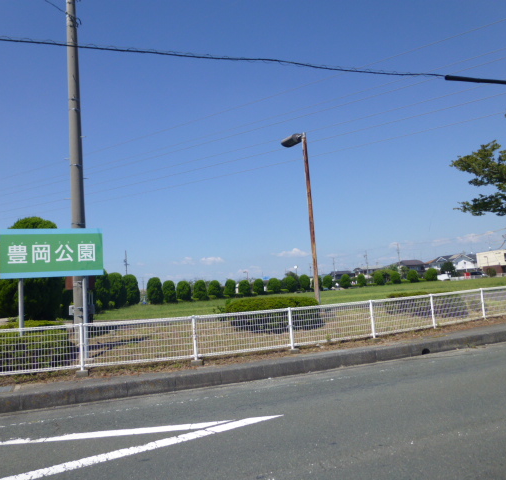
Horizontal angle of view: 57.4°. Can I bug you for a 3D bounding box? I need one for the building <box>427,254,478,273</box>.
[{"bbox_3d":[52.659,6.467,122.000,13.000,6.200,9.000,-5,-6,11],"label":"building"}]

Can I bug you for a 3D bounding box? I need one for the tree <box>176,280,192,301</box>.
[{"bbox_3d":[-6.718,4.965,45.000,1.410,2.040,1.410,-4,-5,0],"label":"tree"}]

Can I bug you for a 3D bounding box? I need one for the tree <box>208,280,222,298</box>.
[{"bbox_3d":[-3.290,4.243,39.500,1.196,1.557,1.196,-3,-6,-5],"label":"tree"}]

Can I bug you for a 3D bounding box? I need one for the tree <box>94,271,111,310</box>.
[{"bbox_3d":[-8.821,2.921,27.000,1.140,2.630,1.140,-4,-5,0],"label":"tree"}]

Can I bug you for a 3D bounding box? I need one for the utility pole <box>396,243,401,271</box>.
[{"bbox_3d":[43.592,6.569,138.000,0.500,11.346,0.500,-2,-6,-22],"label":"utility pole"}]

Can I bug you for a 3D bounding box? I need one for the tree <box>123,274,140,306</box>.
[{"bbox_3d":[-8.132,3.387,31.000,1.107,2.136,1.107,-2,-6,-15],"label":"tree"}]

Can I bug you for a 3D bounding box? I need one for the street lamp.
[{"bbox_3d":[1.376,-0.457,12.683,0.850,4.919,0.300,-9,-8,39],"label":"street lamp"}]

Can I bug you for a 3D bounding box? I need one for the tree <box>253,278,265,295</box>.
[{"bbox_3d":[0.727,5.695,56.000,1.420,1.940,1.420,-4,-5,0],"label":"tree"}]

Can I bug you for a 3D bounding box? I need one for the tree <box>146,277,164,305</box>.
[{"bbox_3d":[-7.103,3.678,33.500,1.232,1.984,1.232,-2,-6,-12],"label":"tree"}]

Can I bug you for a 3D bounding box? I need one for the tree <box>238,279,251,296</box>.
[{"bbox_3d":[-0.763,4.323,41.500,1.257,1.546,1.257,-4,-5,-1],"label":"tree"}]

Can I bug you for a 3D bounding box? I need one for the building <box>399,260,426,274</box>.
[{"bbox_3d":[55.041,10.385,160.000,9.000,6.577,7.500,-2,-6,-22],"label":"building"}]

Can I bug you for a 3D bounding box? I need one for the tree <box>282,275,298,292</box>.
[{"bbox_3d":[3.608,4.379,46.000,1.543,1.684,1.543,-4,-6,4],"label":"tree"}]

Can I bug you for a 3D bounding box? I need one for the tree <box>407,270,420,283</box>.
[{"bbox_3d":[29.169,6.633,84.000,2.145,2.192,2.145,-2,-6,-22],"label":"tree"}]

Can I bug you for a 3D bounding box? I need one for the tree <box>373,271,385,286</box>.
[{"bbox_3d":[22.169,6.747,81.000,2.103,2.467,2.103,-2,-6,-22],"label":"tree"}]

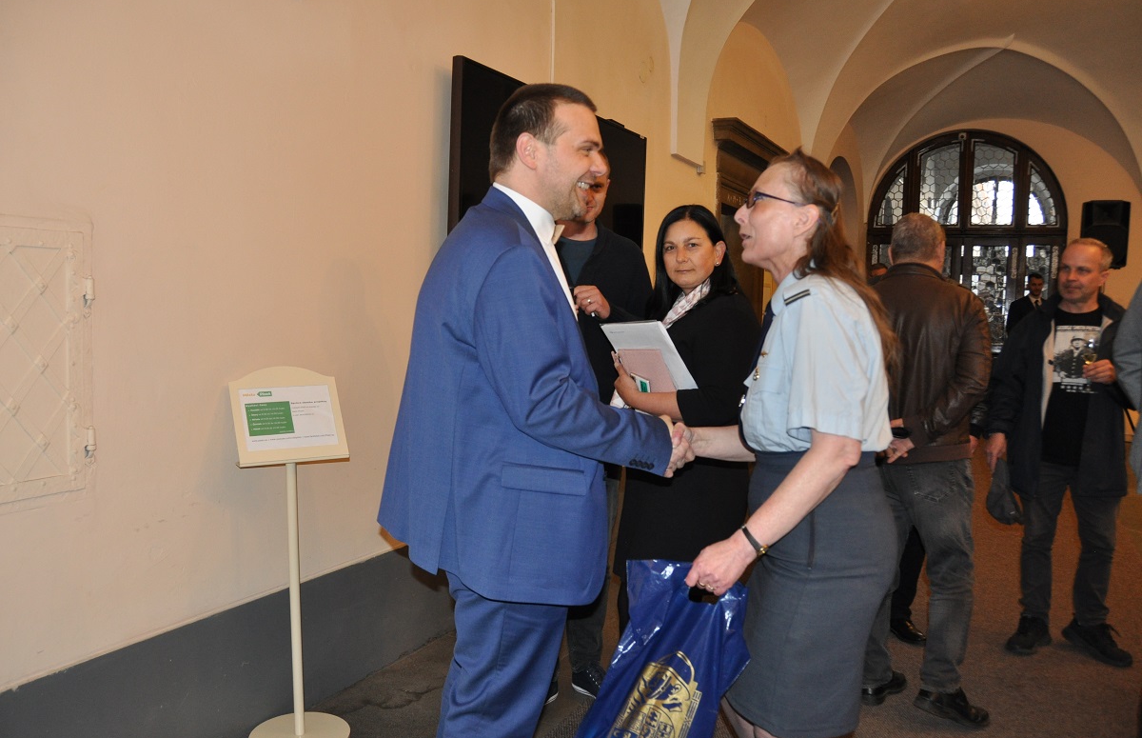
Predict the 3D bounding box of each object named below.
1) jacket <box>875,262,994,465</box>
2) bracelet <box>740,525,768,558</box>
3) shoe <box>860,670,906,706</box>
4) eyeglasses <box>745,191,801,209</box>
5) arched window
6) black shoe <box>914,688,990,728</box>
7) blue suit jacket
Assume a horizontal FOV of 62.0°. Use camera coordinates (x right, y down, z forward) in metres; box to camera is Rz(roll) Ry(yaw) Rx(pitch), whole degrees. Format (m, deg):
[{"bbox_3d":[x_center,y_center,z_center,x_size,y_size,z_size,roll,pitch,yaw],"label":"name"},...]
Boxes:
[{"bbox_3d":[1.208,-0.030,3.320,0.520,0.670,0.330,3,5,36],"label":"jacket"},{"bbox_3d":[0.337,0.316,1.745,0.020,0.062,0.055,-41,-18,-9],"label":"bracelet"},{"bbox_3d":[1.160,1.153,3.500,0.285,0.105,0.105,-3,5,-42],"label":"shoe"},{"bbox_3d":[0.423,-0.323,1.928,0.138,0.042,0.137,17,4,1],"label":"eyeglasses"},{"bbox_3d":[5.129,-1.675,12.300,2.480,2.800,0.200,2,4,14],"label":"arched window"},{"bbox_3d":[1.340,1.161,3.330,0.285,0.110,0.105,4,5,42],"label":"black shoe"},{"bbox_3d":[-0.094,0.046,1.900,0.570,0.790,0.530,0,4,-10],"label":"blue suit jacket"}]

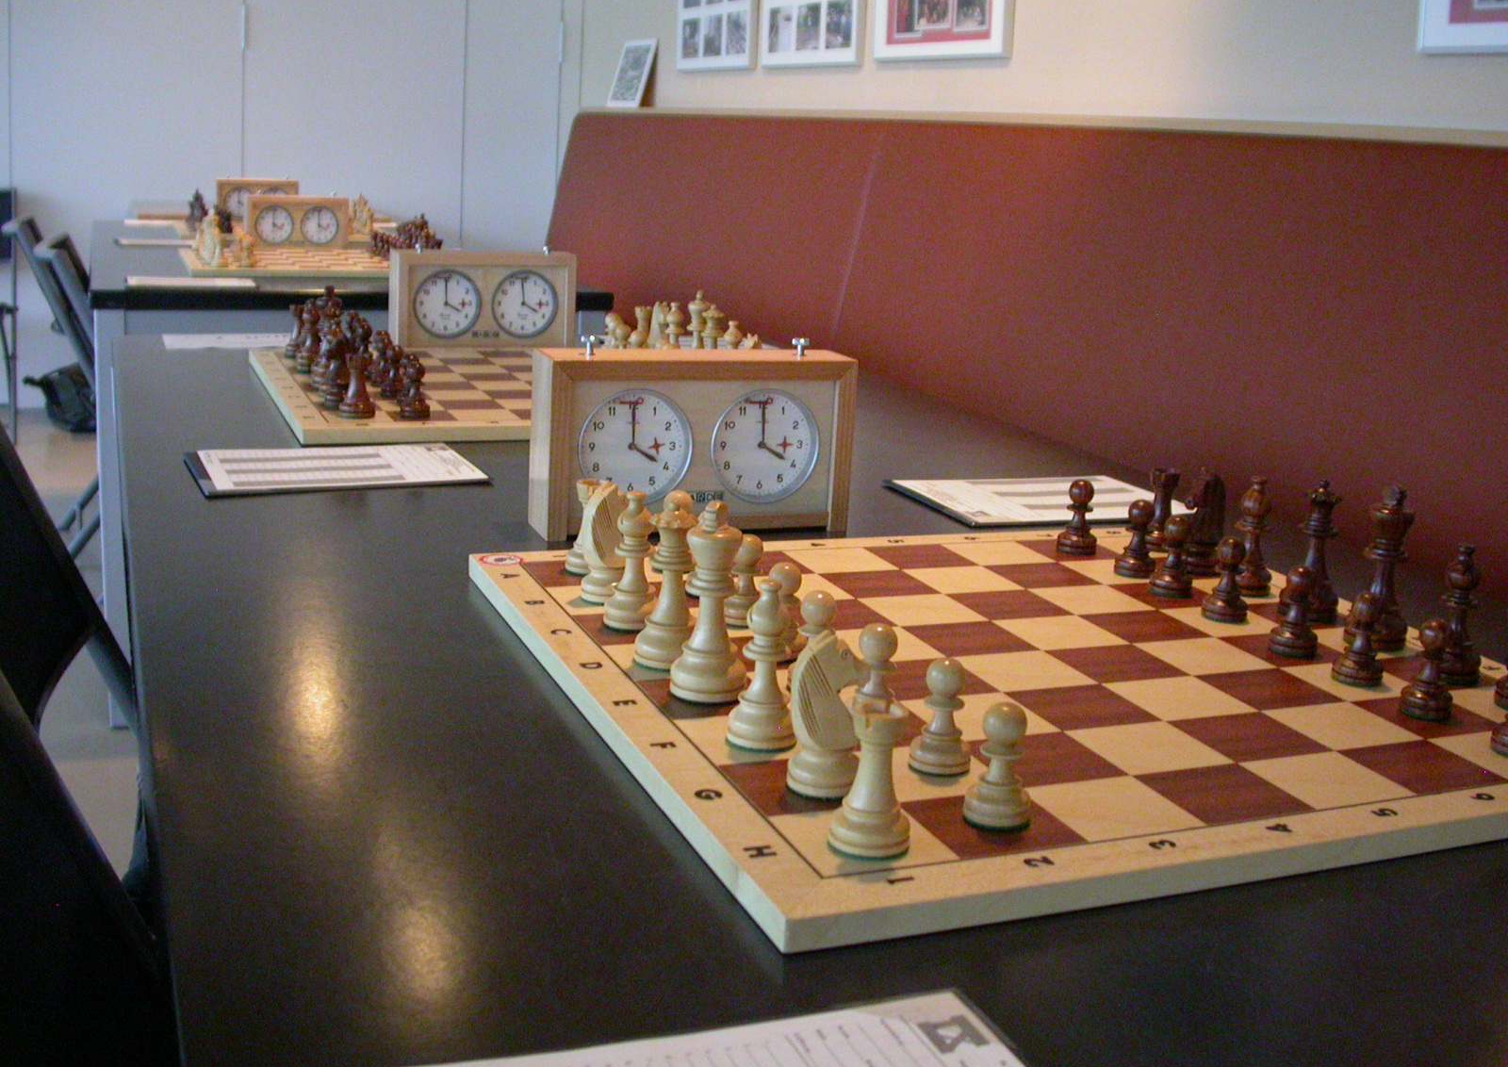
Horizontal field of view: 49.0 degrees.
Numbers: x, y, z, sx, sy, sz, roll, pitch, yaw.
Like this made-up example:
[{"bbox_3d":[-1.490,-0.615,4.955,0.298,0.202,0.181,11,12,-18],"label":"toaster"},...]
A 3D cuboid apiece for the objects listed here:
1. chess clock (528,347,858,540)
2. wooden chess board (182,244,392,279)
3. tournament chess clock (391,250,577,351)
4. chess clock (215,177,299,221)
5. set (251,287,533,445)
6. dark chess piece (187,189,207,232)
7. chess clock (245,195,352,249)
[{"bbox_3d":[-0.043,-0.065,1.191,0.222,0.125,0.057,-2,14,-21],"label":"chess clock"},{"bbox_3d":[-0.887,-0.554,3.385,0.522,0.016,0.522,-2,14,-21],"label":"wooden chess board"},{"bbox_3d":[-0.337,-0.288,2.068,0.222,0.125,0.057,-2,15,-22],"label":"tournament chess clock"},{"bbox_3d":[-1.345,-0.893,4.489,0.222,0.125,0.057,-2,14,-21],"label":"chess clock"},{"bbox_3d":[-0.244,-0.202,1.753,0.522,0.110,0.522,-2,15,-22],"label":"set"},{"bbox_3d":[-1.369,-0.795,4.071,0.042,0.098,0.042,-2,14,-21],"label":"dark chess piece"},{"bbox_3d":[-1.002,-0.673,3.631,0.222,0.125,0.057,-4,15,-26],"label":"chess clock"}]

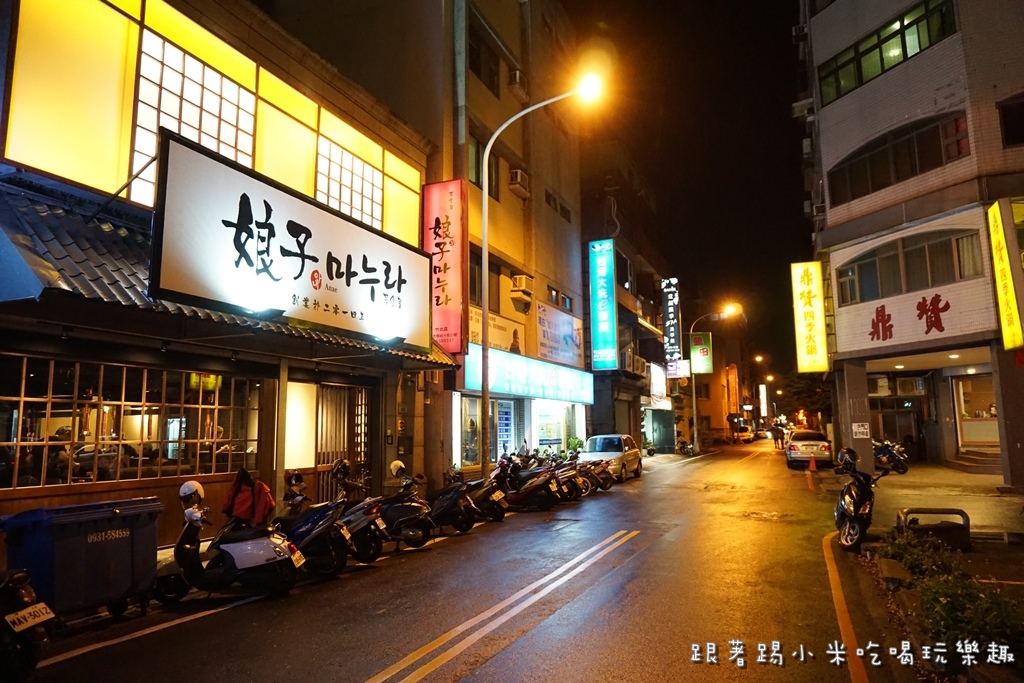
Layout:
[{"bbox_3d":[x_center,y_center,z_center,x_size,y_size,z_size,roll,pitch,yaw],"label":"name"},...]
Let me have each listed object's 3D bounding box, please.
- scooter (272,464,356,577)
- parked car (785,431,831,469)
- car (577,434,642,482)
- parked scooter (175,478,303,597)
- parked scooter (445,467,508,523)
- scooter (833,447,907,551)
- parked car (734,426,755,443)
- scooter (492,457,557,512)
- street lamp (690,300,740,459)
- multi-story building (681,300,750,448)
[{"bbox_3d":[-2.709,2.183,8.067,1.820,1.150,0.700,-1,-7,2],"label":"scooter"},{"bbox_3d":[12.379,4.519,28.609,1.720,1.430,4.500,-3,-8,21],"label":"parked car"},{"bbox_3d":[3.254,3.853,22.761,1.600,1.470,3.750,-4,-8,22],"label":"car"},{"bbox_3d":[-2.918,2.062,7.039,1.720,1.130,0.680,-1,-7,0],"label":"parked scooter"},{"bbox_3d":[-0.819,2.792,12.871,1.800,1.130,0.700,-4,-8,22],"label":"parked scooter"},{"bbox_3d":[4.907,2.293,9.836,0.720,1.200,1.800,-4,-8,24],"label":"scooter"},{"bbox_3d":[25.878,10.425,75.972,1.750,1.560,4.400,-4,-8,22],"label":"parked car"},{"bbox_3d":[0.148,2.970,14.330,1.820,1.130,0.700,-4,-8,22],"label":"scooter"},{"bbox_3d":[13.201,2.327,44.141,3.199,9.748,0.350,-4,-8,22],"label":"street lamp"},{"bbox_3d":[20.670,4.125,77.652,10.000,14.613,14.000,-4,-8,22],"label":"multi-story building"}]

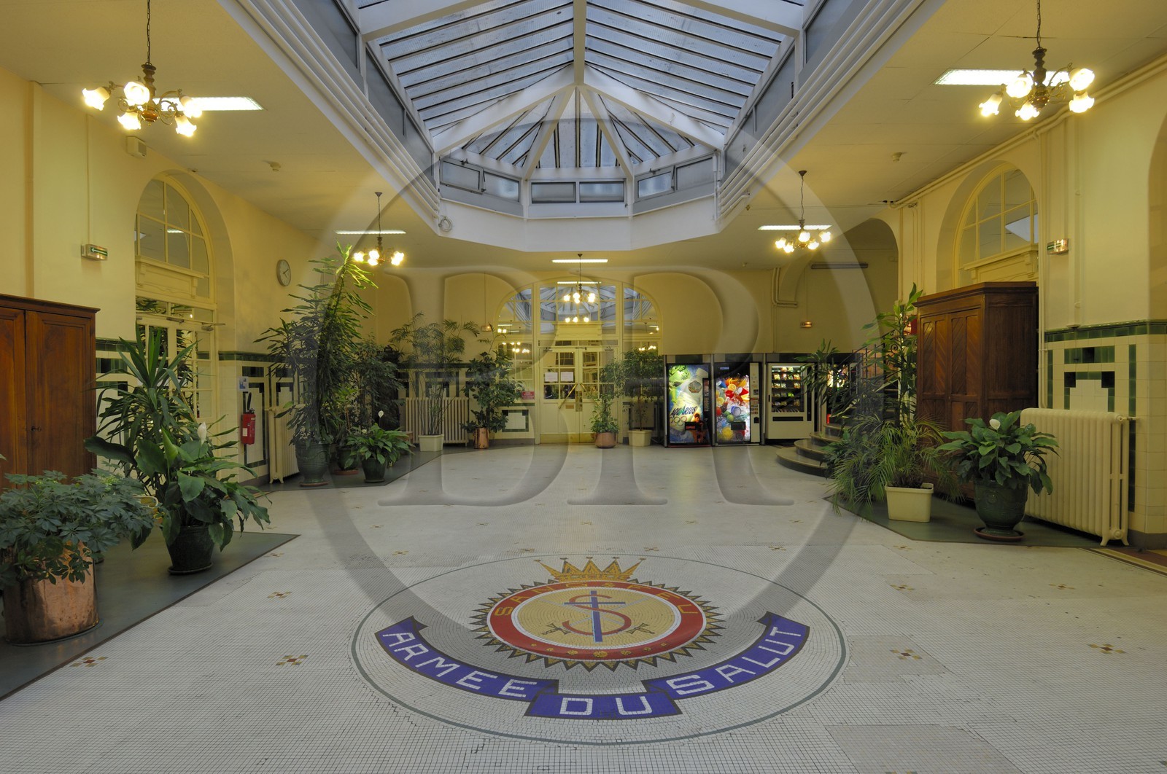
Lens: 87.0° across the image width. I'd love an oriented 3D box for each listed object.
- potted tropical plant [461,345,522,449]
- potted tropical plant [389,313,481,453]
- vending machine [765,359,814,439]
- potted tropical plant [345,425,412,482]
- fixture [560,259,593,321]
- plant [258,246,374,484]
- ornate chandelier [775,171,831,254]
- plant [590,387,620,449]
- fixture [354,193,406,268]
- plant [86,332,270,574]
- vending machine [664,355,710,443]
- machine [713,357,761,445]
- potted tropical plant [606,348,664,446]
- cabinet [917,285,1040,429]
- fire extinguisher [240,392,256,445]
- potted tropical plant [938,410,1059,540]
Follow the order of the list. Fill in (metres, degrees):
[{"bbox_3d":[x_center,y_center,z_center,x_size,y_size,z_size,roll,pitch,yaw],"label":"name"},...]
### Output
[{"bbox_3d":[-2.036,0.222,13.600,1.330,2.260,1.150,-1,1,-1],"label":"potted tropical plant"},{"bbox_3d":[-3.071,-0.076,12.750,1.800,2.850,1.550,0,1,-1],"label":"potted tropical plant"},{"bbox_3d":[4.563,0.361,13.930,1.020,1.800,0.880,0,1,-1],"label":"vending machine"},{"bbox_3d":[-3.028,0.978,9.100,0.970,0.850,0.920,0,1,-1],"label":"potted tropical plant"},{"bbox_3d":[-0.093,-2.083,12.550,0.670,1.170,0.670,-1,1,-1],"label":"fixture"},{"bbox_3d":[-3.952,-0.344,9.100,1.600,3.520,1.420,-1,1,-1],"label":"plant"},{"bbox_3d":[2.702,-2.146,7.580,0.680,1.030,0.680,0,1,-1],"label":"ornate chandelier"},{"bbox_3d":[0.480,0.660,13.500,0.670,1.340,0.620,-1,1,-1],"label":"plant"},{"bbox_3d":[-2.759,-2.130,8.330,0.680,1.030,0.680,0,1,-1],"label":"fixture"},{"bbox_3d":[-3.110,0.469,4.740,1.300,1.780,1.220,0,1,0],"label":"plant"},{"bbox_3d":[2.280,0.390,13.780,0.970,1.840,0.840,-1,1,-1],"label":"vending machine"},{"bbox_3d":[3.365,0.375,13.830,0.980,1.840,0.840,-1,1,-1],"label":"machine"},{"bbox_3d":[1.131,0.220,13.500,1.250,2.120,1.050,0,1,-1],"label":"potted tropical plant"},{"bbox_3d":[4.540,0.104,7.220,0.590,2.460,1.390,0,1,0],"label":"cabinet"},{"bbox_3d":[-4.180,0.398,7.670,0.180,0.650,0.170,0,1,0],"label":"fire extinguisher"},{"bbox_3d":[3.770,0.783,5.590,0.990,1.150,0.980,0,1,0],"label":"potted tropical plant"}]

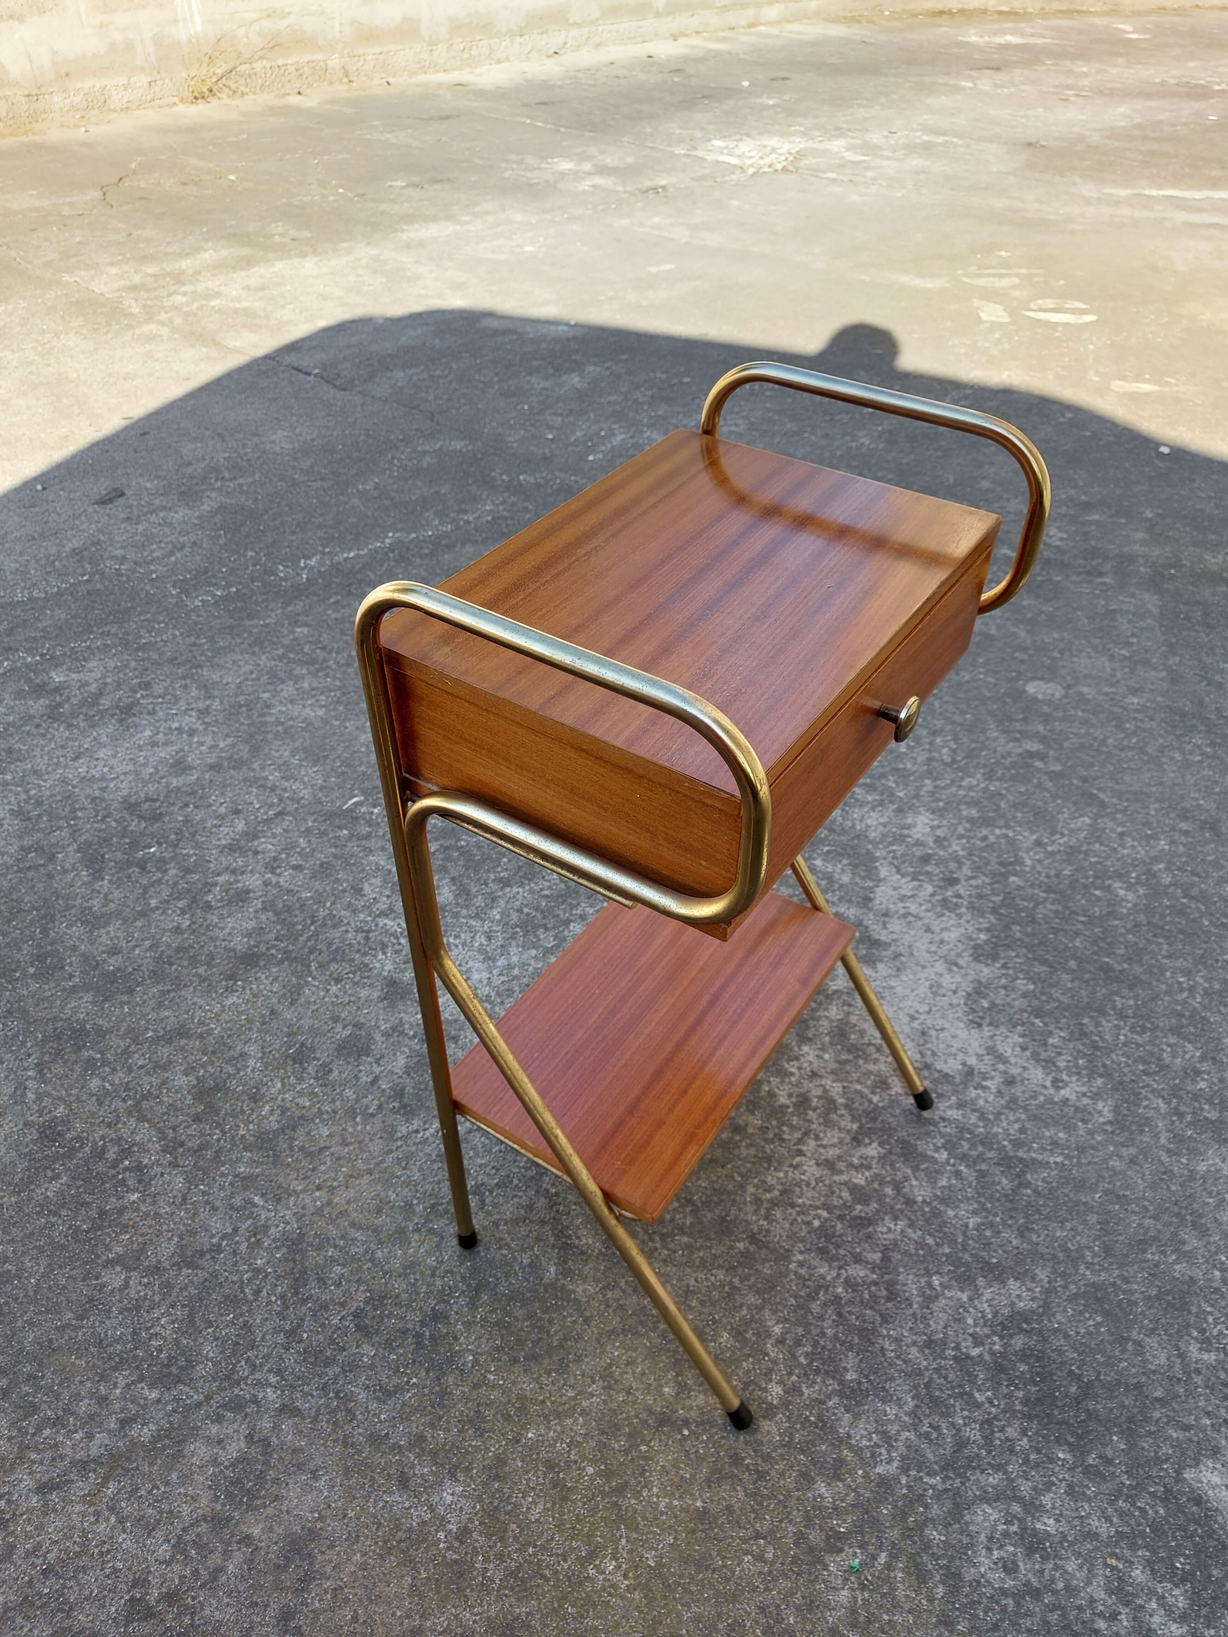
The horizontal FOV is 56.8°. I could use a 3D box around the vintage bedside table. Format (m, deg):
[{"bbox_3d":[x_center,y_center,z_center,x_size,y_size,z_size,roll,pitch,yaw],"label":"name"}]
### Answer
[{"bbox_3d":[0.099,0.094,1.002,0.370,0.802,0.447,25,48,25],"label":"vintage bedside table"}]

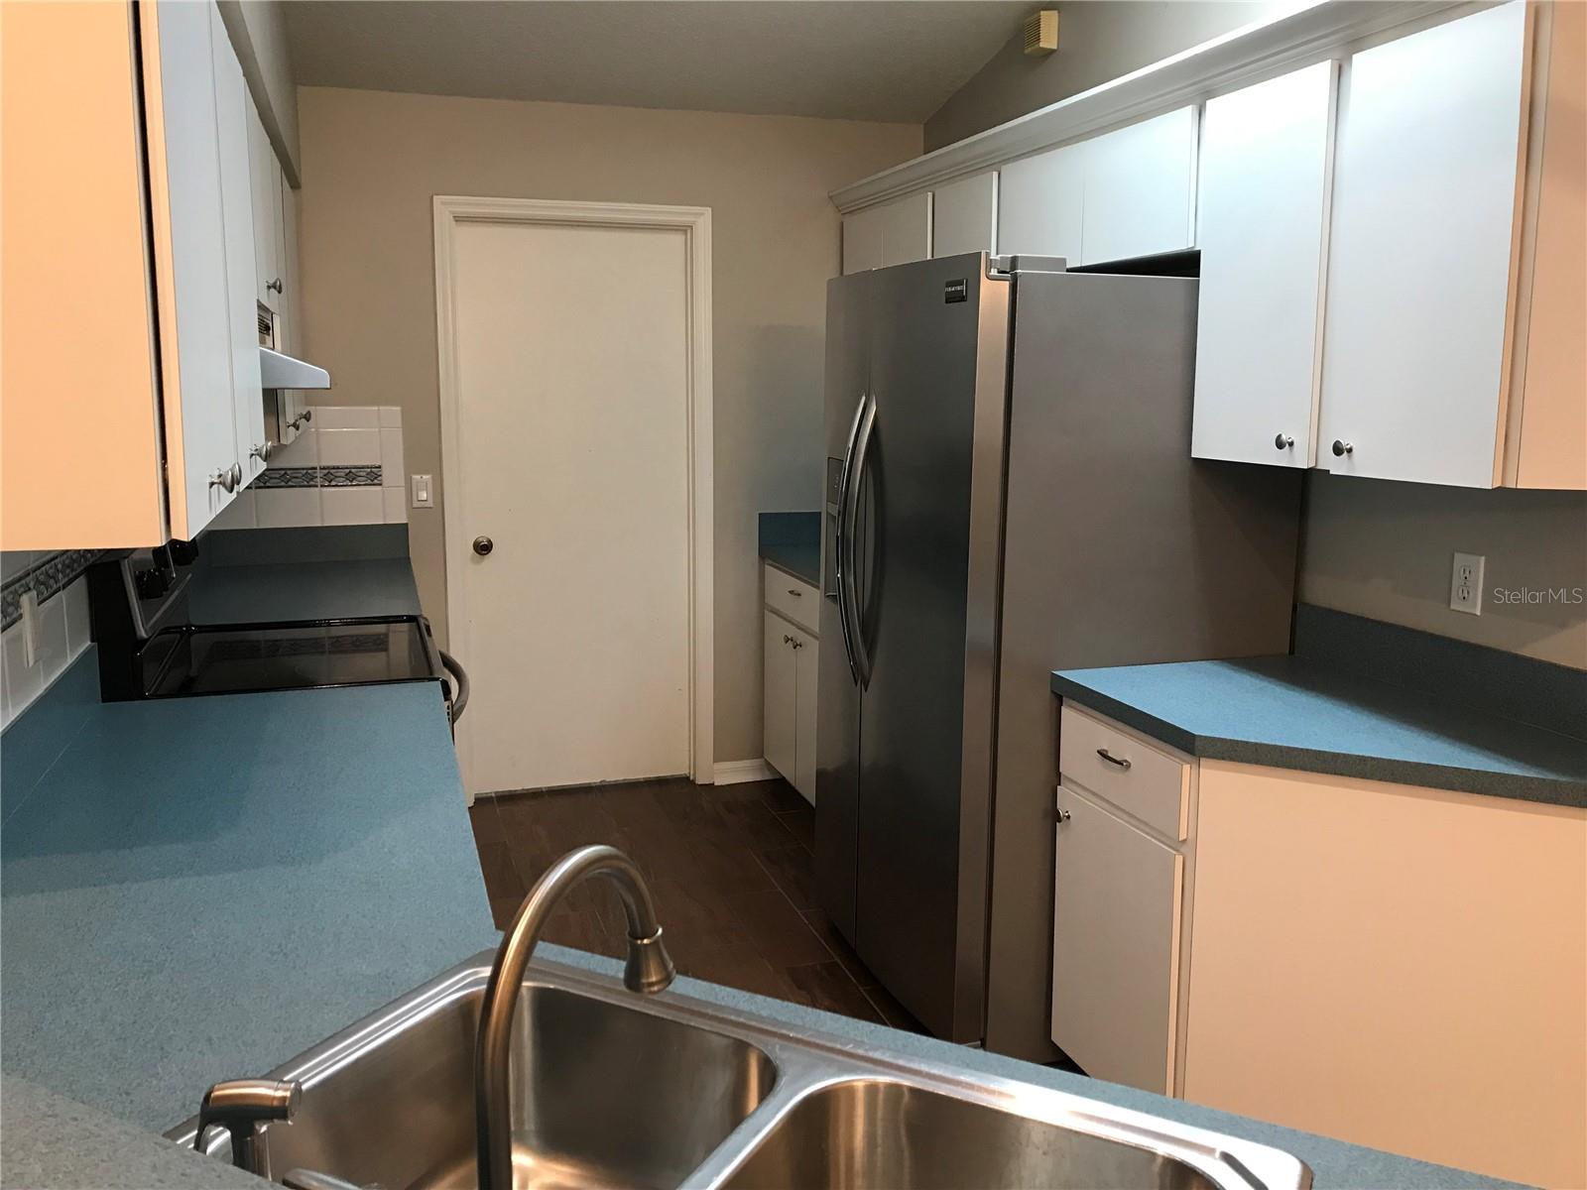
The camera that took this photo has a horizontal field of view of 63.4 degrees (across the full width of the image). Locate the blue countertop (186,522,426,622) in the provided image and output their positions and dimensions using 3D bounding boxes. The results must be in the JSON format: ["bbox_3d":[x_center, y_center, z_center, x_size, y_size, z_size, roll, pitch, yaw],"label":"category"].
[{"bbox_3d":[-1.459,-0.057,3.805,0.652,0.161,1.157,-3,10,-18],"label":"blue countertop"}]

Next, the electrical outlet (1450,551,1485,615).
[{"bbox_3d":[1.296,-0.022,2.473,0.008,0.114,0.071,-3,10,-18],"label":"electrical outlet"}]

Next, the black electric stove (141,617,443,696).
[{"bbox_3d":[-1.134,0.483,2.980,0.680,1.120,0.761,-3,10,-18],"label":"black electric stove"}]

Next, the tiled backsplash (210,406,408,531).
[{"bbox_3d":[-1.639,-0.424,4.295,0.648,0.400,0.020,-3,10,-18],"label":"tiled backsplash"}]

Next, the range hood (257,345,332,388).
[{"bbox_3d":[-1.250,-0.514,2.773,0.465,0.132,0.761,-3,10,-18],"label":"range hood"}]

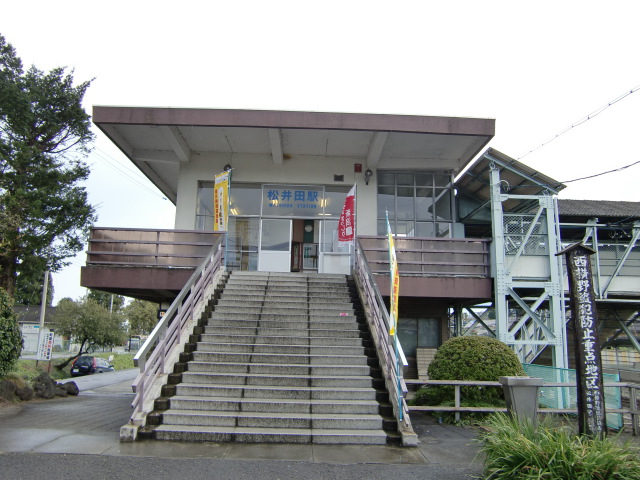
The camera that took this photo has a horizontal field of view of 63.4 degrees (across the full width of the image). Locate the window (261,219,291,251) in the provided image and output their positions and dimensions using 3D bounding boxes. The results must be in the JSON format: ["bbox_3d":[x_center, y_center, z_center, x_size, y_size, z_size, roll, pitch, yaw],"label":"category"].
[{"bbox_3d":[-1.453,-0.166,16.874,0.981,1.060,0.080,2,-10,-2],"label":"window"}]

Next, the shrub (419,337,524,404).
[{"bbox_3d":[3.341,2.861,11.137,2.200,1.631,2.100,2,-11,-2],"label":"shrub"}]

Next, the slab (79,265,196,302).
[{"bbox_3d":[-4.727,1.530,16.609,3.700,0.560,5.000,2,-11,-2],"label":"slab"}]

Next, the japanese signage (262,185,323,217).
[{"bbox_3d":[-0.909,-1.310,17.359,2.110,1.109,0.100,2,-11,-2],"label":"japanese signage"}]

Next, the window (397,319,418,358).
[{"bbox_3d":[2.818,3.171,16.814,0.736,1.229,0.100,2,-10,-2],"label":"window"}]

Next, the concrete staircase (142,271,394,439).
[{"bbox_3d":[-0.762,1.869,10.770,3.670,3.260,7.111,2,-11,-2],"label":"concrete staircase"}]

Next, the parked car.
[{"bbox_3d":[-16.500,9.200,38.000,1.700,1.500,4.250,2,-10,-4],"label":"parked car"}]

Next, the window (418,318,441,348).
[{"bbox_3d":[3.551,3.035,16.865,0.690,0.978,0.100,2,-10,-2],"label":"window"}]

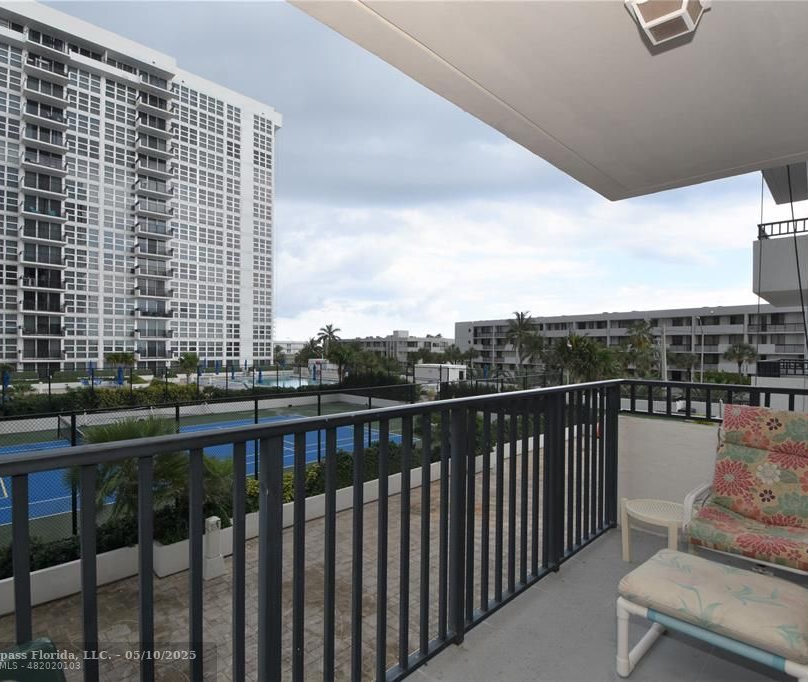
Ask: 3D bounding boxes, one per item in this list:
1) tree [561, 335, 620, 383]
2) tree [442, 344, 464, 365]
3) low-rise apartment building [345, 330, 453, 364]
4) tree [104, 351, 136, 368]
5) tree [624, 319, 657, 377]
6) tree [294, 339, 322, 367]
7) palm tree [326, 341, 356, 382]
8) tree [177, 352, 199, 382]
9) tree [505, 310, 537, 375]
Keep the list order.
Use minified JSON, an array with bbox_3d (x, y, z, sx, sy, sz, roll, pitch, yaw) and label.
[{"bbox_3d":[17.054,2.887,39.000,5.300,6.960,5.300,0,-1,0],"label":"tree"},{"bbox_3d":[9.053,3.787,78.000,4.000,6.290,4.000,0,-1,0],"label":"tree"},{"bbox_3d":[-1.700,2.684,126.000,24.000,10.000,26.000,1,-1,-45],"label":"low-rise apartment building"},{"bbox_3d":[-31.242,2.795,47.000,3.300,3.490,3.300,0,-1,0],"label":"tree"},{"bbox_3d":[33.271,1.900,60.000,4.500,10.130,4.500,0,-1,0],"label":"tree"},{"bbox_3d":[-14.107,2.712,63.000,4.100,6.160,4.100,0,-1,0],"label":"tree"},{"bbox_3d":[-6.814,2.292,46.500,3.300,4.690,3.300,0,-1,0],"label":"palm tree"},{"bbox_3d":[-23.495,2.946,46.500,2.600,3.380,2.600,0,-1,0],"label":"tree"},{"bbox_3d":[20.662,0.922,75.000,5.800,12.570,5.800,0,-1,0],"label":"tree"}]

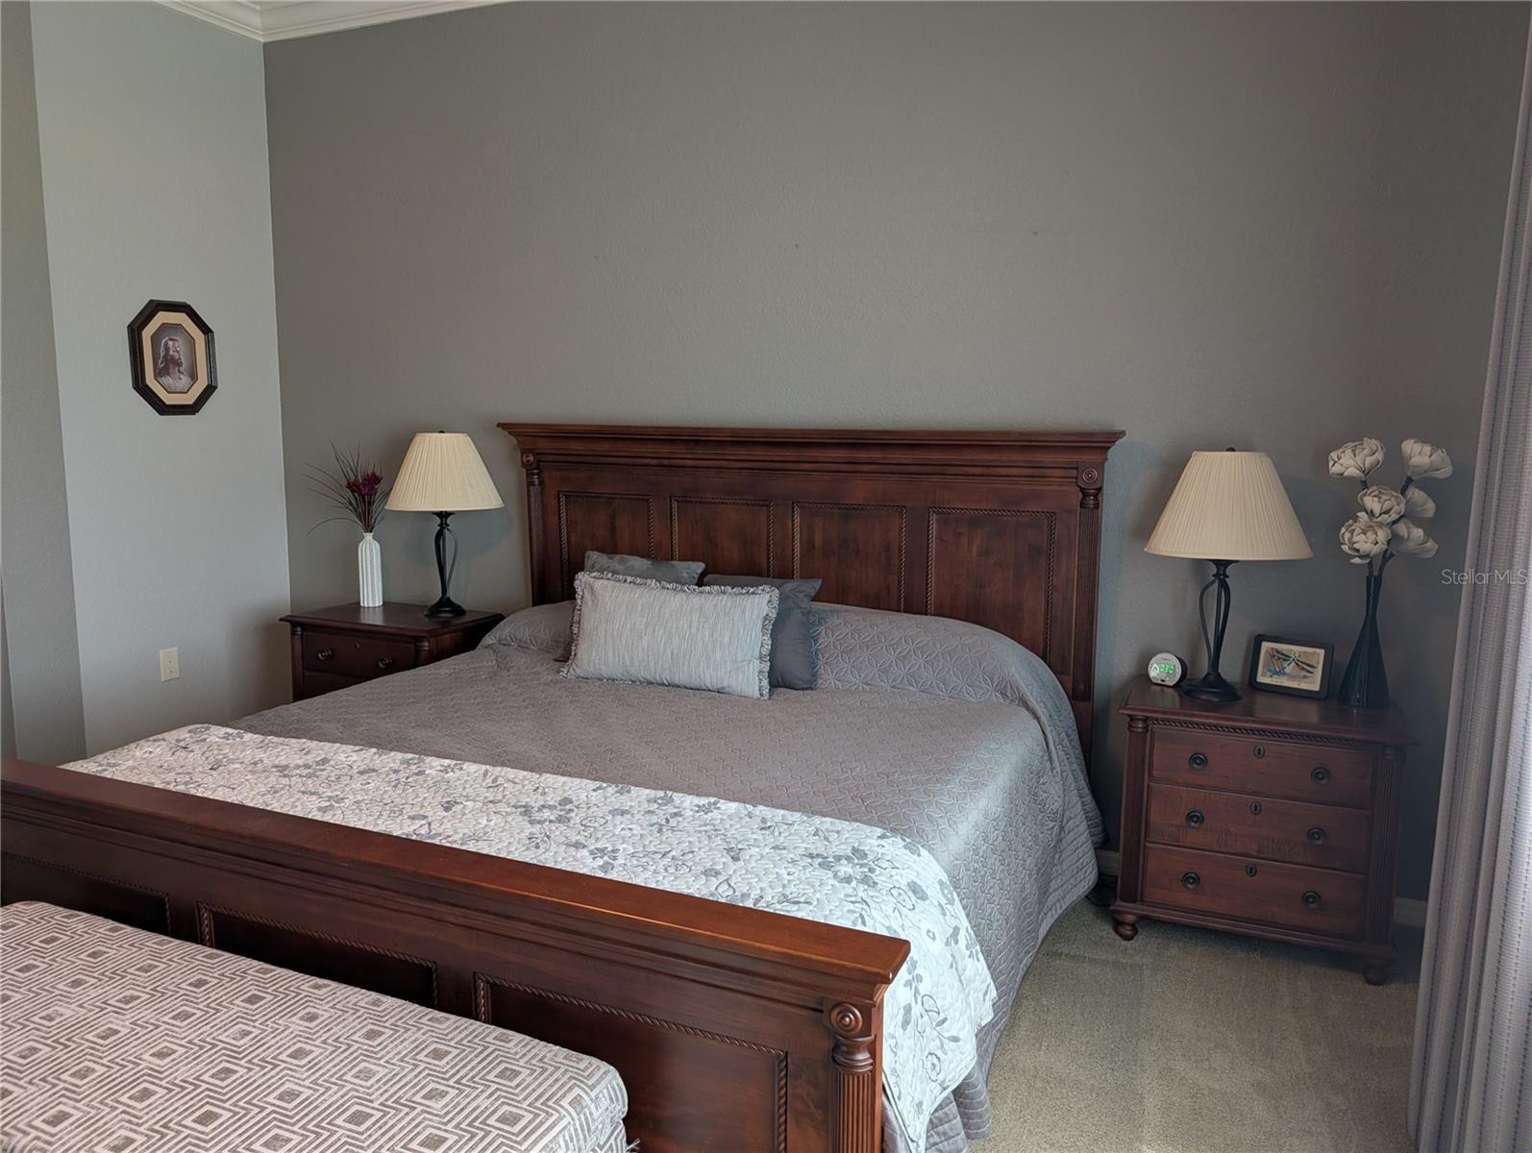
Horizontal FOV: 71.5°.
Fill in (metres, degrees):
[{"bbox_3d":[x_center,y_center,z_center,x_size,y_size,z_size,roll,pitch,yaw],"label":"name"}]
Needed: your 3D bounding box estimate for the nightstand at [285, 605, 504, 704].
[{"bbox_3d":[-1.384,0.465,4.017,0.685,0.650,0.460,4,8,22],"label":"nightstand"}]

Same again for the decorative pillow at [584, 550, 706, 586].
[{"bbox_3d":[-0.396,0.113,3.237,0.410,0.370,0.130,3,-16,17],"label":"decorative pillow"}]

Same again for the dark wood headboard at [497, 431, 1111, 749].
[{"bbox_3d":[0.042,0.191,3.577,2.140,1.366,0.130,4,8,22],"label":"dark wood headboard"}]

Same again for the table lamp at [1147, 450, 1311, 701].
[{"bbox_3d":[1.245,-0.005,2.907,0.415,0.682,0.415,4,8,22],"label":"table lamp"}]

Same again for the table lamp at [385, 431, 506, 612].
[{"bbox_3d":[-1.183,-0.192,3.906,0.415,0.675,0.415,4,8,22],"label":"table lamp"}]

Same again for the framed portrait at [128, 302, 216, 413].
[{"bbox_3d":[-2.184,-0.801,3.936,0.030,0.410,0.350,4,8,22],"label":"framed portrait"}]

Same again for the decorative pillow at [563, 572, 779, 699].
[{"bbox_3d":[-0.272,0.158,2.954,0.616,0.297,0.130,3,-12,17],"label":"decorative pillow"}]

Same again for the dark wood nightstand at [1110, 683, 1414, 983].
[{"bbox_3d":[1.318,0.666,2.898,0.685,0.647,0.460,4,8,22],"label":"dark wood nightstand"}]

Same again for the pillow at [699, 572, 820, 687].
[{"bbox_3d":[-0.019,0.157,2.998,0.360,0.340,0.140,3,-13,12],"label":"pillow"}]

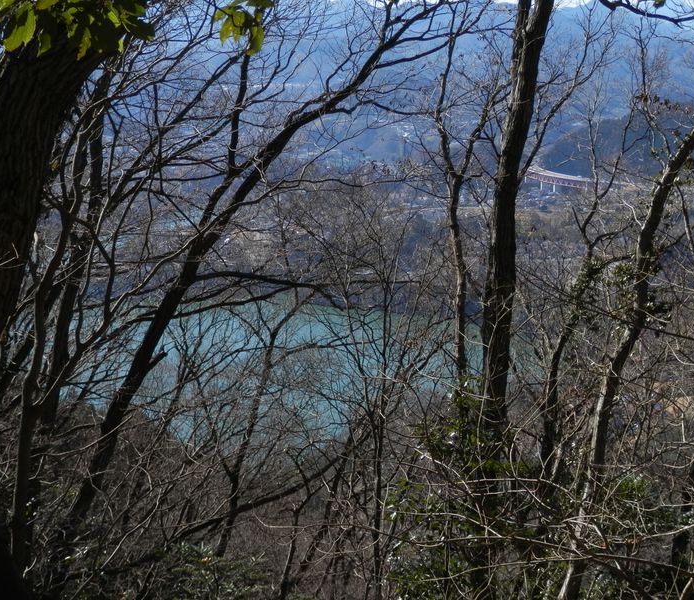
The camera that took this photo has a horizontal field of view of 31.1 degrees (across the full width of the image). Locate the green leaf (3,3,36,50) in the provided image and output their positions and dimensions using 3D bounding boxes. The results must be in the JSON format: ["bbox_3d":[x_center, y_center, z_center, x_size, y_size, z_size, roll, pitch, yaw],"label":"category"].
[{"bbox_3d":[-0.722,-0.603,2.750,0.062,0.105,0.035,17,12,-17],"label":"green leaf"}]

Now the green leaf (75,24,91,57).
[{"bbox_3d":[-0.591,-0.580,2.800,0.029,0.077,0.022,14,12,-14],"label":"green leaf"}]

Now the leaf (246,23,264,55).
[{"bbox_3d":[-0.207,-0.587,2.800,0.034,0.075,0.025,11,12,-6],"label":"leaf"}]

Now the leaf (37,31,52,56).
[{"bbox_3d":[-0.679,-0.576,2.800,0.029,0.060,0.022,5,12,-15],"label":"leaf"}]

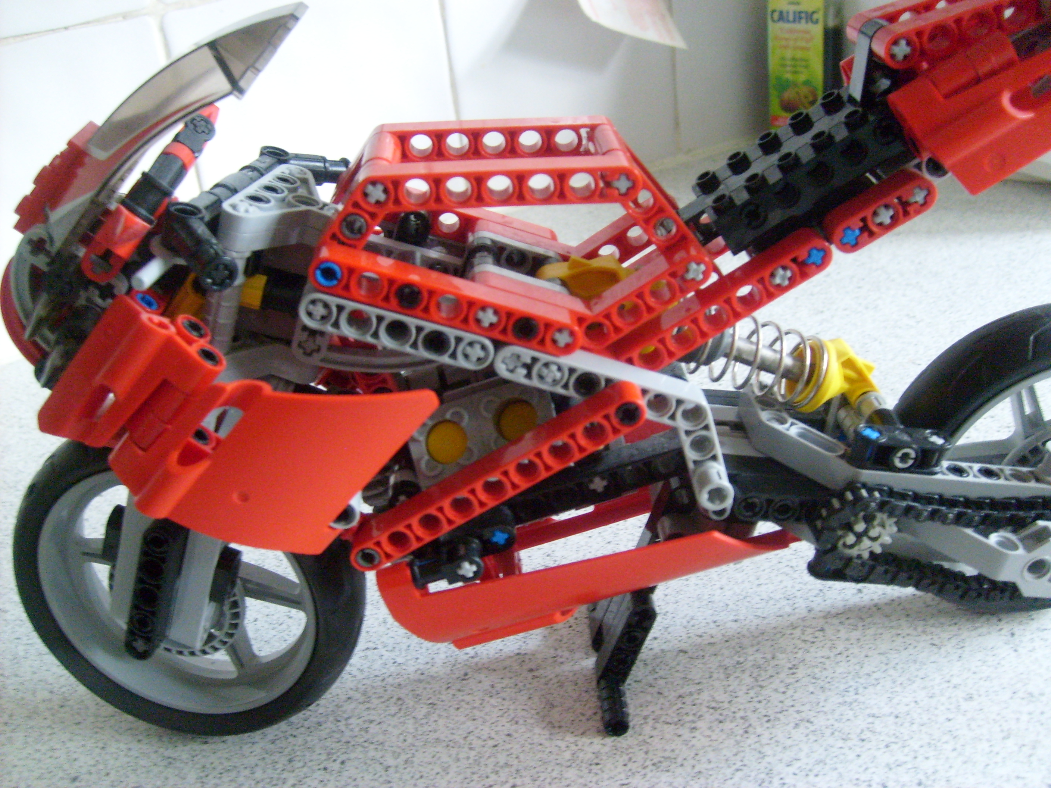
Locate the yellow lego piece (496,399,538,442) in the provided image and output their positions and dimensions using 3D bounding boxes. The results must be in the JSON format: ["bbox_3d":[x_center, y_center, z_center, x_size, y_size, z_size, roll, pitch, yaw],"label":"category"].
[{"bbox_3d":[-0.001,0.007,0.239,0.010,0.010,0.005,-3,-15,9],"label":"yellow lego piece"}]

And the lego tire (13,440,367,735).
[{"bbox_3d":[-0.088,0.049,0.280,0.094,0.094,0.022,-2,23,11],"label":"lego tire"}]

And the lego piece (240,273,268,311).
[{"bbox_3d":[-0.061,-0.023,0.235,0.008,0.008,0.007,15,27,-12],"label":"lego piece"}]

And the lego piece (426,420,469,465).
[{"bbox_3d":[-0.017,0.011,0.238,0.010,0.010,0.005,-3,-15,9],"label":"lego piece"}]

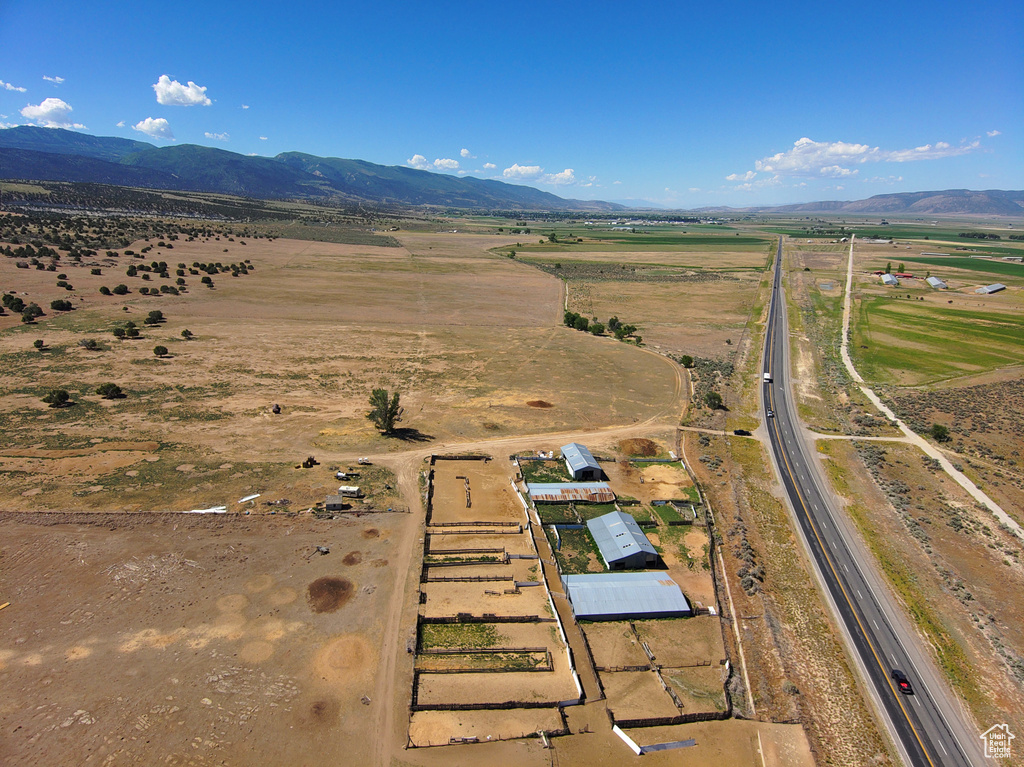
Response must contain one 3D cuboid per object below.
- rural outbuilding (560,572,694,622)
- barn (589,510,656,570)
[{"bbox_3d":[28.100,52.500,156.700,28.300,4.000,17.000,-1,16,-7],"label":"rural outbuilding"},{"bbox_3d":[31.630,44.930,179.150,13.660,5.450,22.370,-1,17,-8],"label":"barn"}]

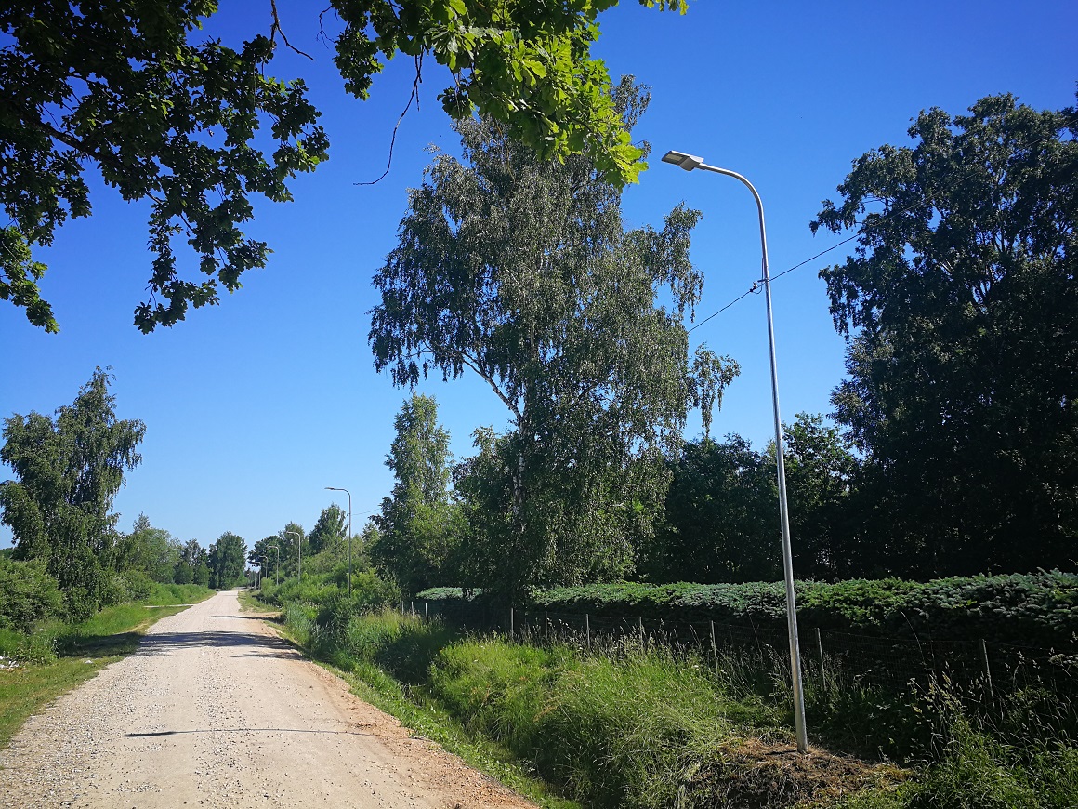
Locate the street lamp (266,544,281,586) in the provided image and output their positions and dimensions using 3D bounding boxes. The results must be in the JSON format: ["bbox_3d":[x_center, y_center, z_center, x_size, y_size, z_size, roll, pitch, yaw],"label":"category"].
[{"bbox_3d":[-35.198,22.466,111.324,1.400,6.710,0.260,2,-12,-20],"label":"street lamp"}]

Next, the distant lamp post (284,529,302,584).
[{"bbox_3d":[-22.482,14.924,76.773,1.400,6.710,0.260,2,-12,-20],"label":"distant lamp post"}]

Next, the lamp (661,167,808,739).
[{"bbox_3d":[2.218,0.345,9.654,1.400,6.950,0.260,2,-12,-20],"label":"lamp"}]

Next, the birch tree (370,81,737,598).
[{"bbox_3d":[0.537,-2.520,31.128,12.960,21.450,12.960,2,-12,-20],"label":"birch tree"}]

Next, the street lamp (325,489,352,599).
[{"bbox_3d":[-10.641,7.901,44.598,1.400,6.710,0.260,2,-12,-20],"label":"street lamp"}]

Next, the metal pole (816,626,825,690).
[{"bbox_3d":[4.453,4.093,13.192,0.060,1.150,0.060,2,-12,-20],"label":"metal pole"}]

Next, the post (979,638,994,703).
[{"bbox_3d":[5.524,3.465,10.283,0.060,1.150,0.060,2,-12,-20],"label":"post"}]

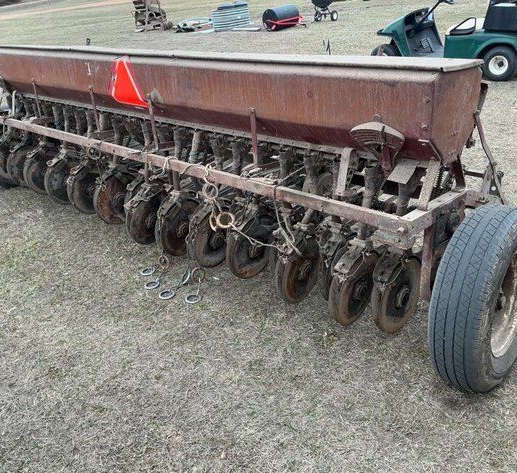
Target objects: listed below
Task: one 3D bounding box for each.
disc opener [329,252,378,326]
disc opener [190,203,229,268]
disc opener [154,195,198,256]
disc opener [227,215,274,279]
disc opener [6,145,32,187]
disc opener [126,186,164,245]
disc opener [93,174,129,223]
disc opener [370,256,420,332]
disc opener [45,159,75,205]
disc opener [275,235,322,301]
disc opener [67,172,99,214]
[{"bbox_3d":[0.449,0.237,2.317,0.090,0.345,0.345,19,35,38],"label":"disc opener"},{"bbox_3d":[-0.247,0.010,2.862,0.105,0.345,0.345,18,35,37],"label":"disc opener"},{"bbox_3d":[-0.450,-0.052,3.002,0.105,0.345,0.345,18,35,37],"label":"disc opener"},{"bbox_3d":[-0.018,0.049,2.663,0.090,0.345,0.345,19,35,38],"label":"disc opener"},{"bbox_3d":[-1.841,-0.546,4.106,0.105,0.345,0.345,18,35,37],"label":"disc opener"},{"bbox_3d":[-0.687,-0.127,3.261,0.090,0.345,0.345,19,35,38],"label":"disc opener"},{"bbox_3d":[-0.928,-0.247,3.391,0.105,0.345,0.345,18,35,37],"label":"disc opener"},{"bbox_3d":[0.605,0.245,2.181,0.105,0.345,0.345,18,35,37],"label":"disc opener"},{"bbox_3d":[-1.393,-0.407,3.773,0.090,0.345,0.345,19,35,38],"label":"disc opener"},{"bbox_3d":[0.205,0.154,2.485,0.105,0.345,0.345,18,35,37],"label":"disc opener"},{"bbox_3d":[-1.165,-0.317,3.592,0.090,0.345,0.345,19,35,38],"label":"disc opener"}]

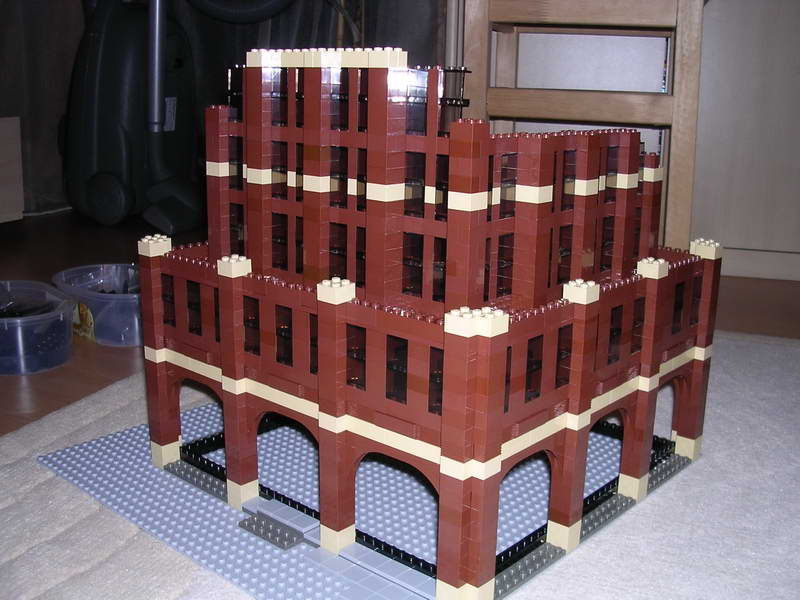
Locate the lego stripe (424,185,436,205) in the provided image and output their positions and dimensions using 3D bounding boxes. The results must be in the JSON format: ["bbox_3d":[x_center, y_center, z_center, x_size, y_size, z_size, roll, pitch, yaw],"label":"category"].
[{"bbox_3d":[0.020,-0.062,0.518,0.008,0.010,0.008,13,19,40],"label":"lego stripe"}]

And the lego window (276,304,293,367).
[{"bbox_3d":[-0.071,0.022,0.566,0.016,0.038,0.008,13,19,40],"label":"lego window"}]

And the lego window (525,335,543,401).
[{"bbox_3d":[0.074,0.039,0.509,0.008,0.038,0.016,13,19,40],"label":"lego window"}]

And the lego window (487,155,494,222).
[{"bbox_3d":[0.047,-0.064,0.509,0.007,0.038,0.016,13,18,40],"label":"lego window"}]

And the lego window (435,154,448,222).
[{"bbox_3d":[0.029,-0.064,0.509,0.016,0.038,0.008,13,19,40],"label":"lego window"}]

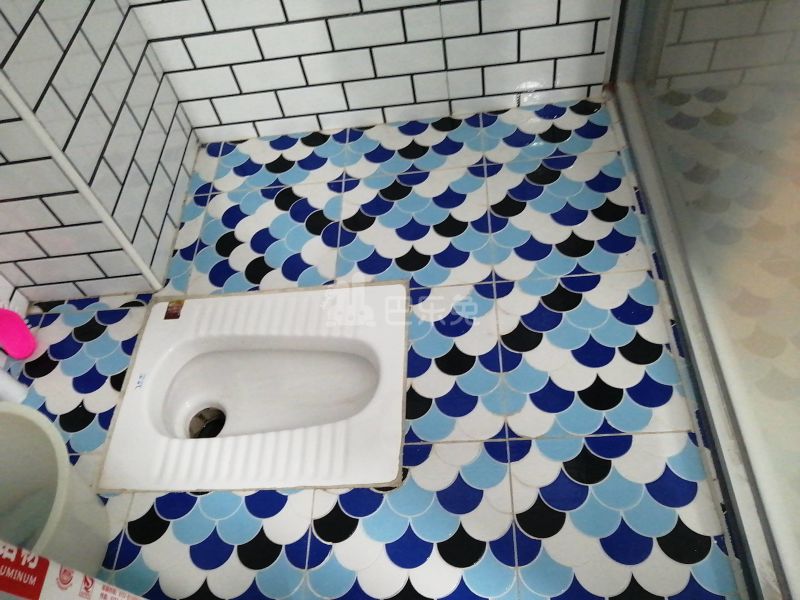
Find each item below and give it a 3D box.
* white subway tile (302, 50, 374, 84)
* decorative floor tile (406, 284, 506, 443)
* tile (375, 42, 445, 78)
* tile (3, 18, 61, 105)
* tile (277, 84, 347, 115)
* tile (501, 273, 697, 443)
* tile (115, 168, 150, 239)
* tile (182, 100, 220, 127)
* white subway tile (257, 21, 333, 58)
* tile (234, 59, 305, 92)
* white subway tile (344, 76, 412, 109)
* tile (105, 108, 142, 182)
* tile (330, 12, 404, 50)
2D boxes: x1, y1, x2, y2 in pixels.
[{"bbox_3d":[-0.131,-0.503,1.296,0.150,0.071,0.009,-4,54,7],"label":"white subway tile"},{"bbox_3d":[0.091,0.099,1.023,0.160,0.010,0.298,-4,55,7],"label":"decorative floor tile"},{"bbox_3d":[0.021,-0.514,1.277,0.150,0.071,0.009,-4,54,7],"label":"tile"},{"bbox_3d":[-0.548,-0.357,0.893,0.009,0.071,0.150,-5,54,6],"label":"tile"},{"bbox_3d":[-0.195,-0.452,1.353,0.149,0.071,0.010,-4,55,7],"label":"tile"},{"bbox_3d":[0.304,0.086,0.999,0.272,0.010,0.299,-4,55,7],"label":"tile"},{"bbox_3d":[-0.506,-0.185,1.132,0.009,0.071,0.150,-5,54,6],"label":"tile"},{"bbox_3d":[-0.457,-0.433,1.386,0.073,0.071,0.010,-4,55,7],"label":"tile"},{"bbox_3d":[-0.214,-0.532,1.226,0.148,0.071,0.010,-4,55,7],"label":"white subway tile"},{"bbox_3d":[-0.279,-0.485,1.294,0.148,0.071,0.010,-4,55,7],"label":"tile"},{"bbox_3d":[-0.045,-0.462,1.335,0.149,0.071,0.010,-4,55,7],"label":"white subway tile"},{"bbox_3d":[-0.518,-0.290,1.117,0.009,0.071,0.150,-5,54,6],"label":"tile"},{"bbox_3d":[-0.064,-0.543,1.208,0.148,0.071,0.010,-4,55,7],"label":"tile"}]

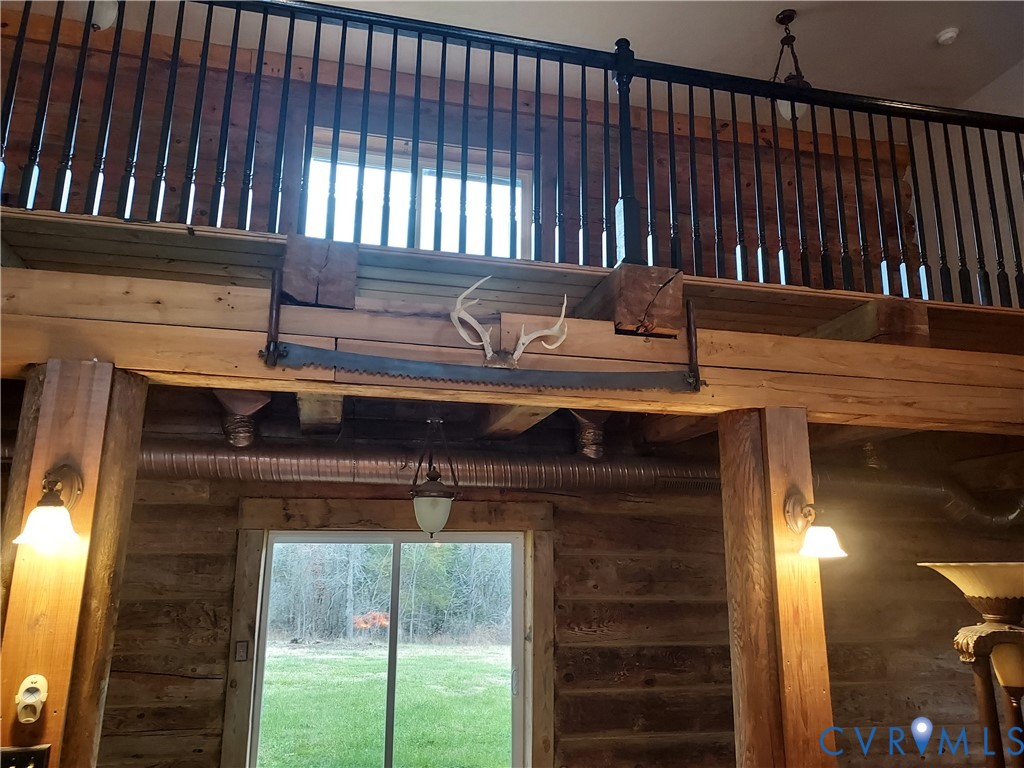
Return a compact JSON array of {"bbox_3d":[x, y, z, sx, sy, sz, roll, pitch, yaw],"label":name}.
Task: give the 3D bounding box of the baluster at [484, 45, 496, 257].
[{"bbox_3d":[-0.083,-0.930,2.797,0.032,0.917,0.032,4,-12,-12],"label":"baluster"}]

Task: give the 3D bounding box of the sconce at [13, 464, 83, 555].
[{"bbox_3d":[-1.286,0.338,1.989,0.165,0.240,0.215,4,-12,-13],"label":"sconce"}]

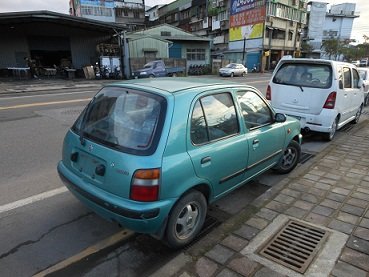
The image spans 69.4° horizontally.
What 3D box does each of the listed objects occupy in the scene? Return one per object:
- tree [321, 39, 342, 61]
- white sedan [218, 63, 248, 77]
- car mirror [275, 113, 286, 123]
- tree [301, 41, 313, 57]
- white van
[{"bbox_3d":[24.808,-14.131,45.856,3.900,5.608,3.900,15,21,41],"label":"tree"},{"bbox_3d":[5.468,-7.565,29.571,1.700,1.430,4.300,15,21,41],"label":"white sedan"},{"bbox_3d":[1.212,-0.262,3.360,0.165,0.125,0.100,15,21,40],"label":"car mirror"},{"bbox_3d":[17.446,-11.661,38.683,2.600,4.547,2.600,15,21,41],"label":"tree"},{"bbox_3d":[3.613,-1.169,7.093,1.620,1.680,3.500,15,21,40],"label":"white van"}]

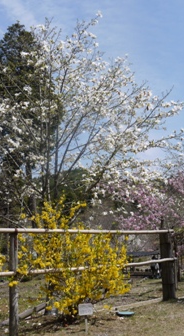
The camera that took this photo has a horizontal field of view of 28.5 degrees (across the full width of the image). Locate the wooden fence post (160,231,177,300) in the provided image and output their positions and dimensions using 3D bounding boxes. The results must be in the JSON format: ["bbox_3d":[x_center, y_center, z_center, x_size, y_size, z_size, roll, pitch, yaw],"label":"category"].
[{"bbox_3d":[1.362,1.727,6.456,0.220,1.210,0.220,0,-9,0],"label":"wooden fence post"}]

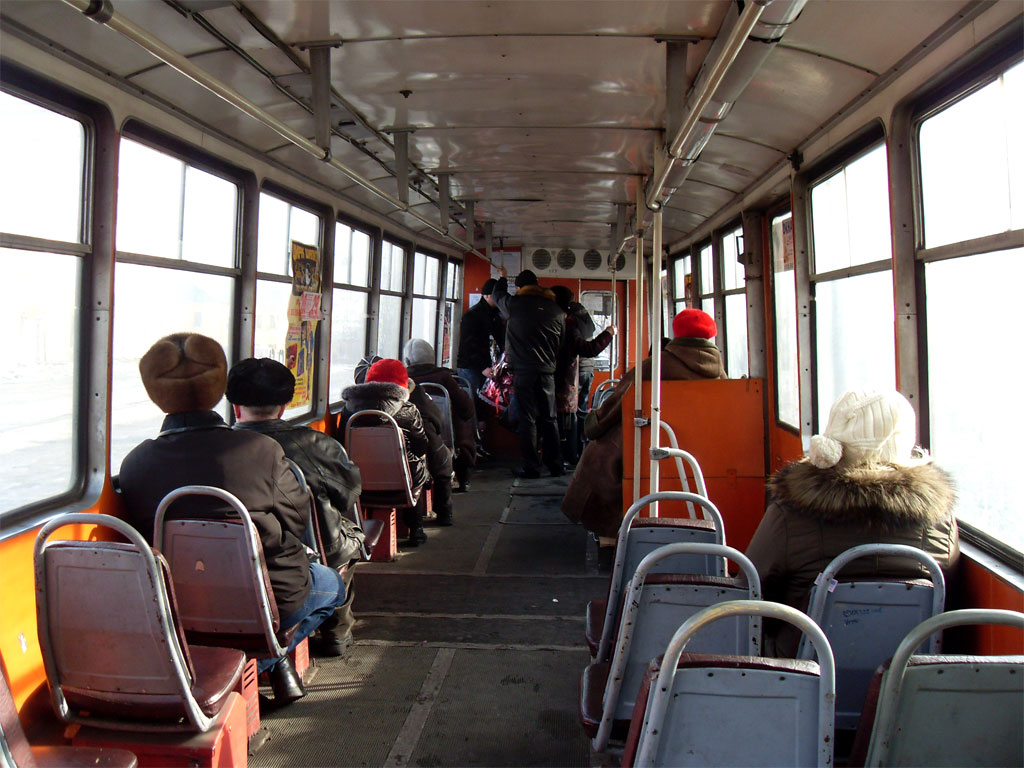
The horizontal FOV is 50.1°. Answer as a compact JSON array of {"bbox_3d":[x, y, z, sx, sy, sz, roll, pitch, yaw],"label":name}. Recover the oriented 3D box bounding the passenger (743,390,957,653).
[{"bbox_3d":[0.838,0.594,2.752,0.530,1.170,0.680,0,3,4],"label":"passenger"}]

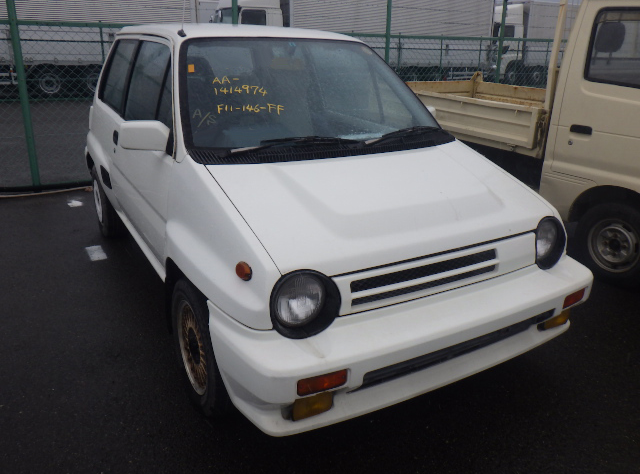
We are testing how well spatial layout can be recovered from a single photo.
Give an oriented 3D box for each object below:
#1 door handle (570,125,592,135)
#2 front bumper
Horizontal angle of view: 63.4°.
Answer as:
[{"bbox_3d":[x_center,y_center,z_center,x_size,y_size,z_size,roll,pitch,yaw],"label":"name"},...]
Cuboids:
[{"bbox_3d":[1.640,-0.668,3.247,0.040,0.055,0.145,-10,22,-29],"label":"door handle"},{"bbox_3d":[0.430,0.322,1.921,1.590,0.360,0.395,-10,22,-29],"label":"front bumper"}]

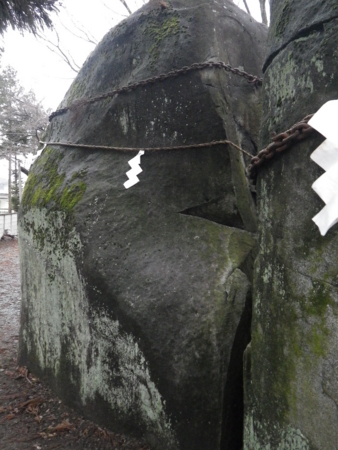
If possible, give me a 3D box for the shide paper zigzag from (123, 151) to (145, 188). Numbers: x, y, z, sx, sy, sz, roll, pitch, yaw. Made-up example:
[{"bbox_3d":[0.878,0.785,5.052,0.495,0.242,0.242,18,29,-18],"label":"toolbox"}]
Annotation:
[{"bbox_3d":[-0.256,-0.409,2.700,0.147,0.285,0.030,1,3,12],"label":"shide paper zigzag"}]

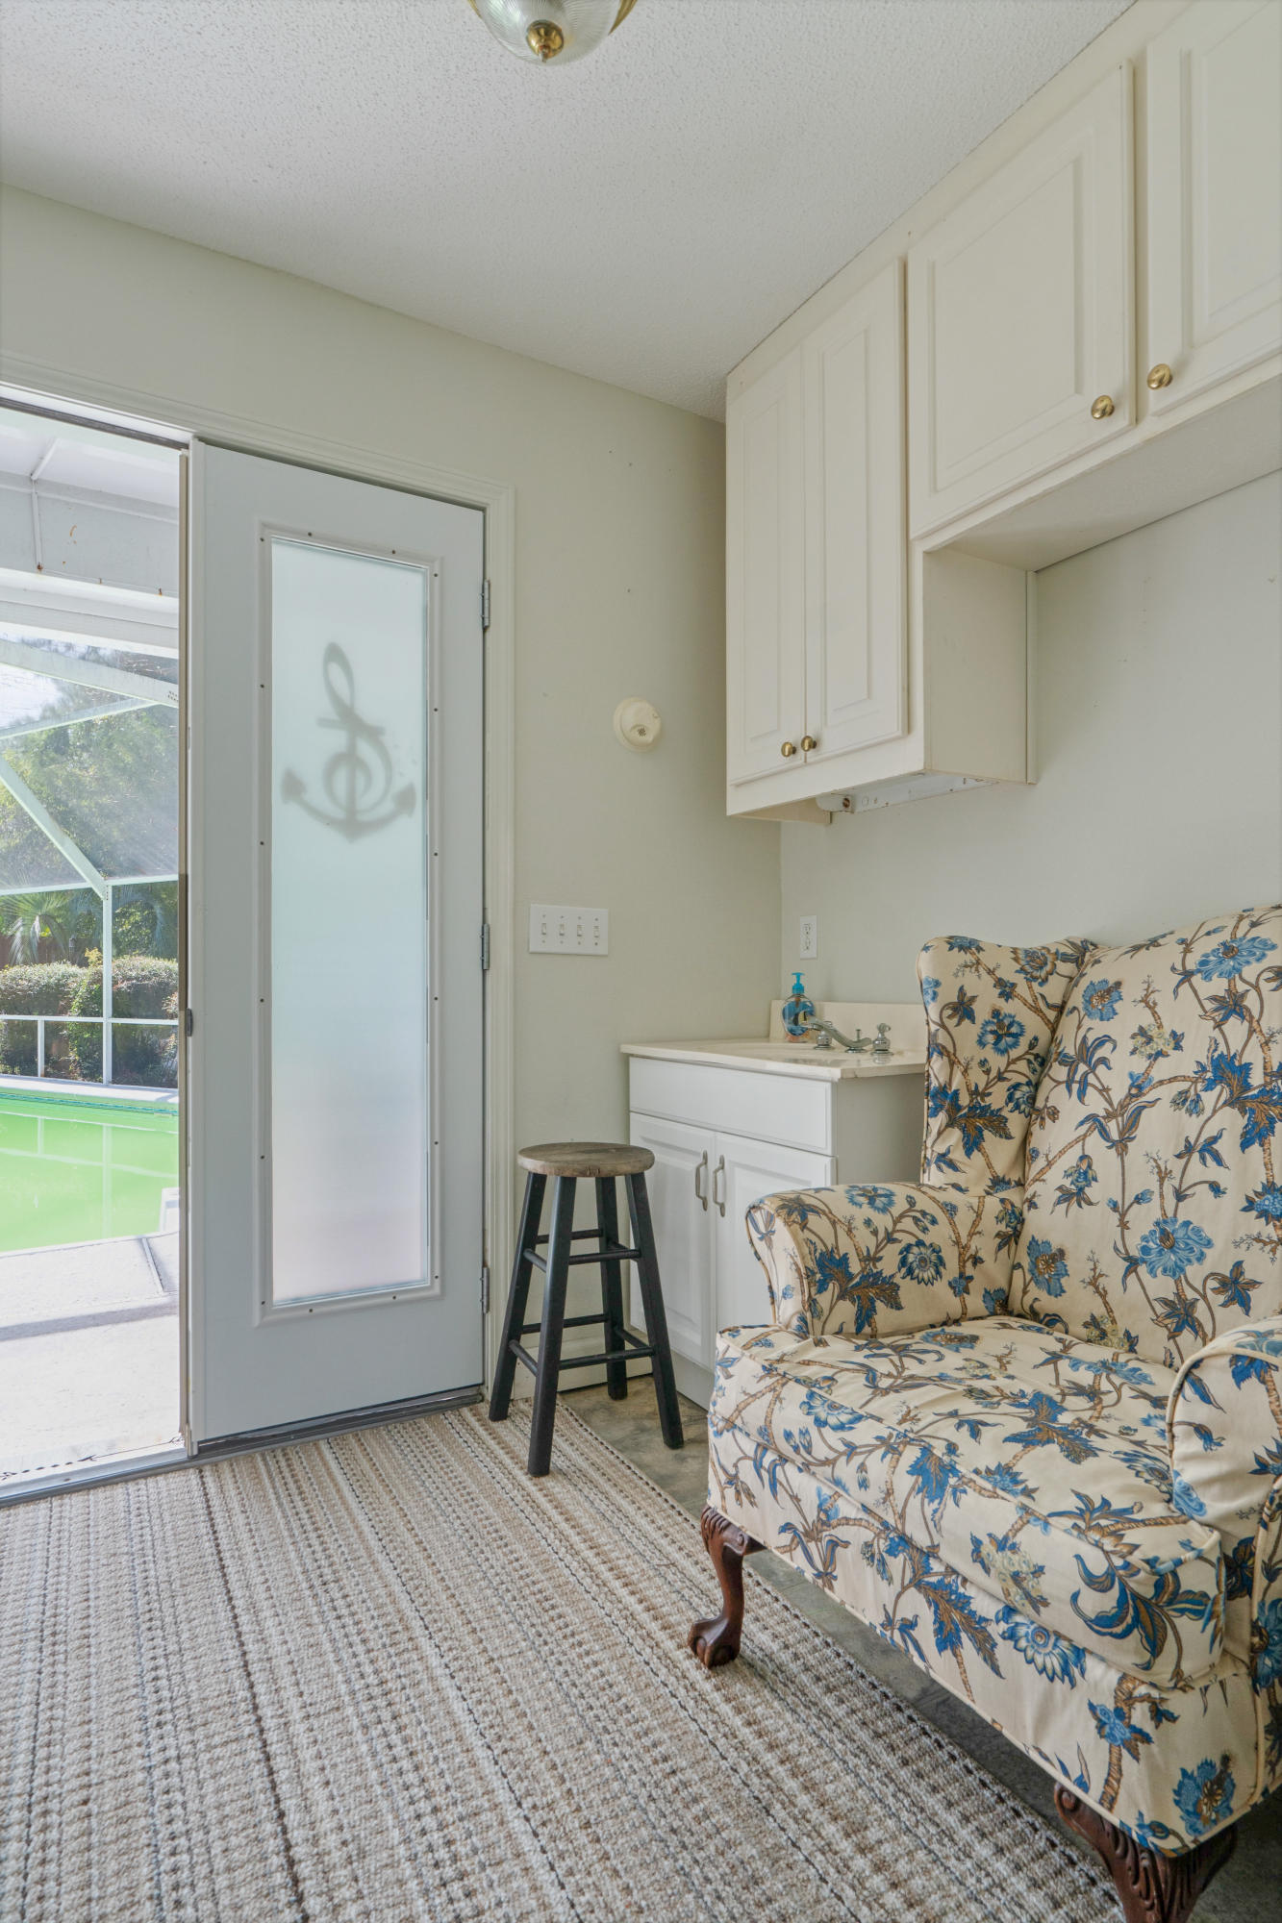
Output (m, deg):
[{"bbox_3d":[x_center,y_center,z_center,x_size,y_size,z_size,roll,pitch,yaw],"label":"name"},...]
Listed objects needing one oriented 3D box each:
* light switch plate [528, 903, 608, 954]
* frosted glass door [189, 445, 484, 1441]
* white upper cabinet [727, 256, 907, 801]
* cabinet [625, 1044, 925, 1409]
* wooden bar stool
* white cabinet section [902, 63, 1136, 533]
[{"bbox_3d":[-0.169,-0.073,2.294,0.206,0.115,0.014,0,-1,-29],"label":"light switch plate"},{"bbox_3d":[-0.638,-0.040,2.068,0.606,1.990,0.045,0,-1,-29],"label":"frosted glass door"},{"bbox_3d":[0.489,-0.864,2.106,0.310,1.035,0.610,0,-1,-29],"label":"white upper cabinet"},{"bbox_3d":[0.362,0.613,2.141,0.485,0.790,0.765,0,-1,-29],"label":"cabinet"},{"bbox_3d":[-0.120,0.707,2.057,0.325,0.600,0.325,0,-1,-29],"label":"wooden bar stool"},{"bbox_3d":[0.747,-1.075,1.705,0.302,0.565,0.450,0,0,-30],"label":"white cabinet section"}]

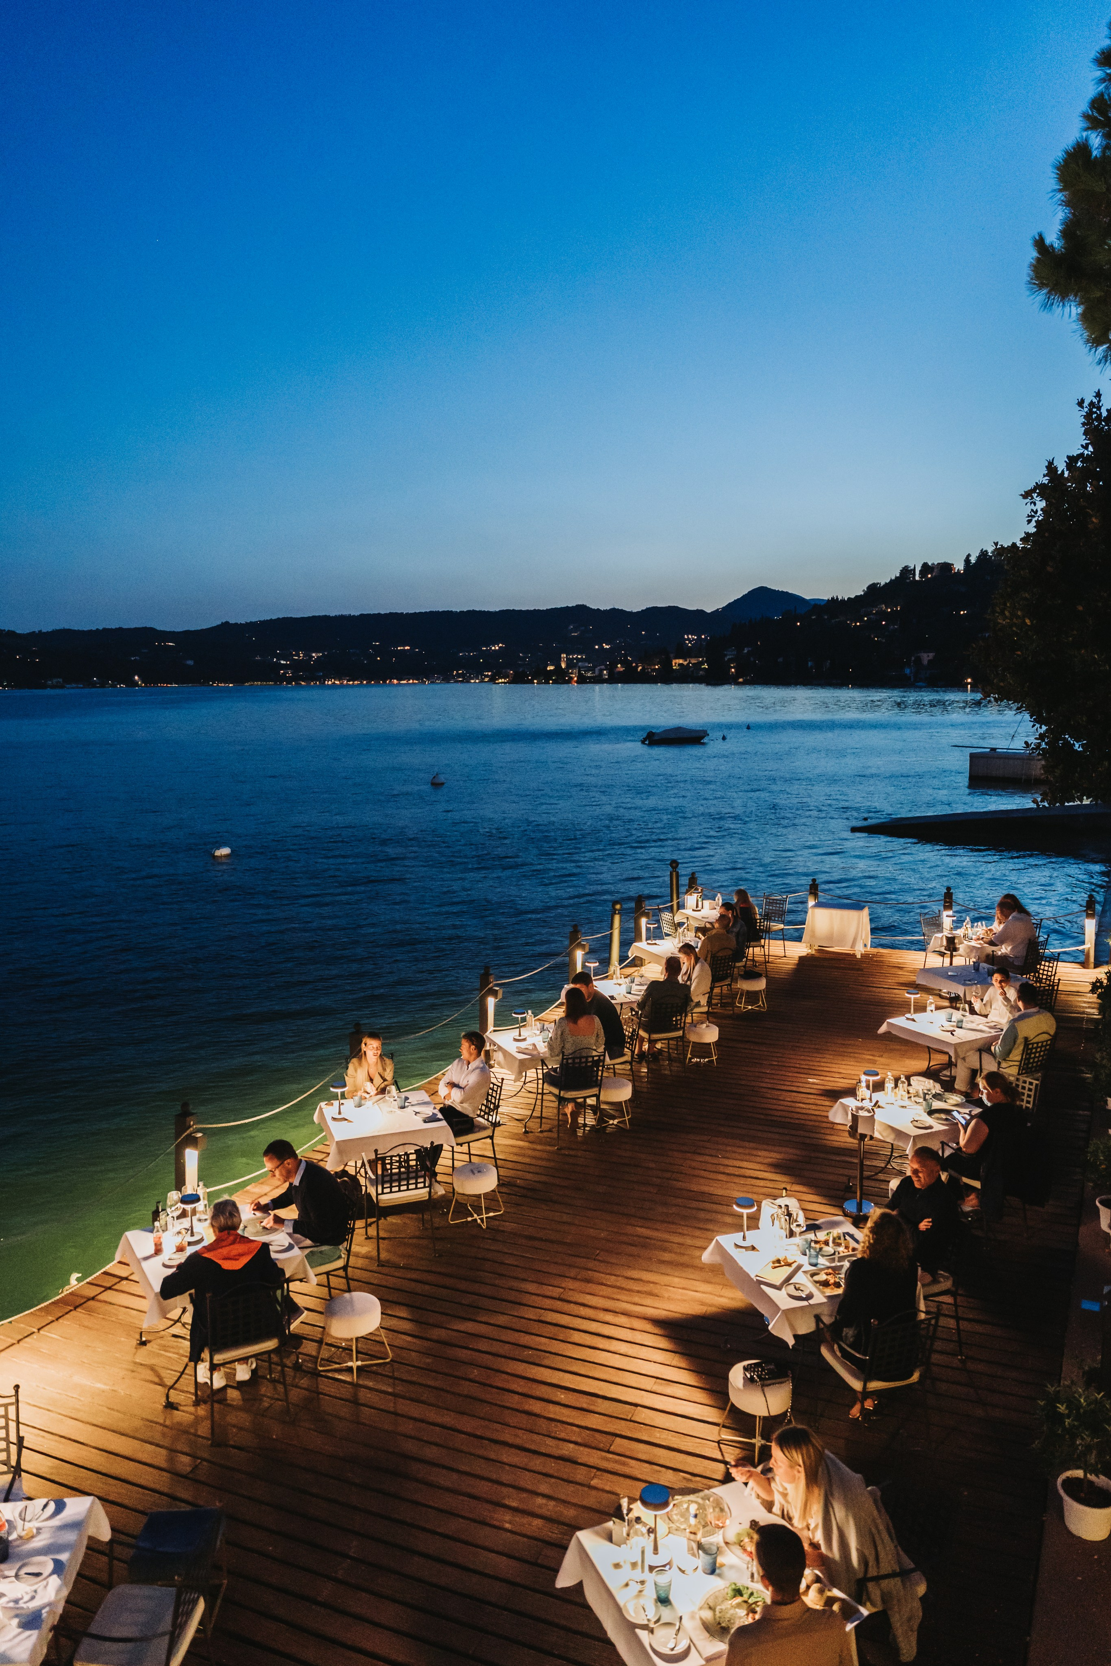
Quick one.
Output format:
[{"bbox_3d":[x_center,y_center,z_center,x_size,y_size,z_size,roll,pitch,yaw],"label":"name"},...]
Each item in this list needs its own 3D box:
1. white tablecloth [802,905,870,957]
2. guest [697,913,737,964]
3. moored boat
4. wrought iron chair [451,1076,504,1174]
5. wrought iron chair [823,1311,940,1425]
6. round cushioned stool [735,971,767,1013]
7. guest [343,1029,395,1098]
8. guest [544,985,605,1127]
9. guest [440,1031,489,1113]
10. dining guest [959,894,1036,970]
[{"bbox_3d":[4.430,1.529,17.527,0.930,0.750,0.580,3,8,18],"label":"white tablecloth"},{"bbox_3d":[1.880,1.619,13.663,0.520,1.310,0.750,-4,9,-28],"label":"guest"},{"bbox_3d":[9.897,-8.032,92.000,5.600,1.400,2.100,-1,8,-8],"label":"moored boat"},{"bbox_3d":[-0.735,2.542,9.540,0.540,0.940,0.550,-4,9,-25],"label":"wrought iron chair"},{"bbox_3d":[1.740,2.875,5.982,0.530,0.890,0.500,-3,8,-18],"label":"wrought iron chair"},{"bbox_3d":[2.600,2.095,14.647,0.380,0.420,0.380,0,8,0],"label":"round cushioned stool"},{"bbox_3d":[-1.640,2.450,10.041,0.490,1.240,0.700,-3,8,-22],"label":"guest"},{"bbox_3d":[0.138,2.039,9.943,0.490,1.340,0.720,-2,8,-16],"label":"guest"},{"bbox_3d":[-0.842,2.213,8.886,0.700,1.280,0.520,-5,9,-34],"label":"guest"},{"bbox_3d":[5.704,1.502,14.008,0.500,1.310,0.760,-6,10,-40],"label":"dining guest"}]

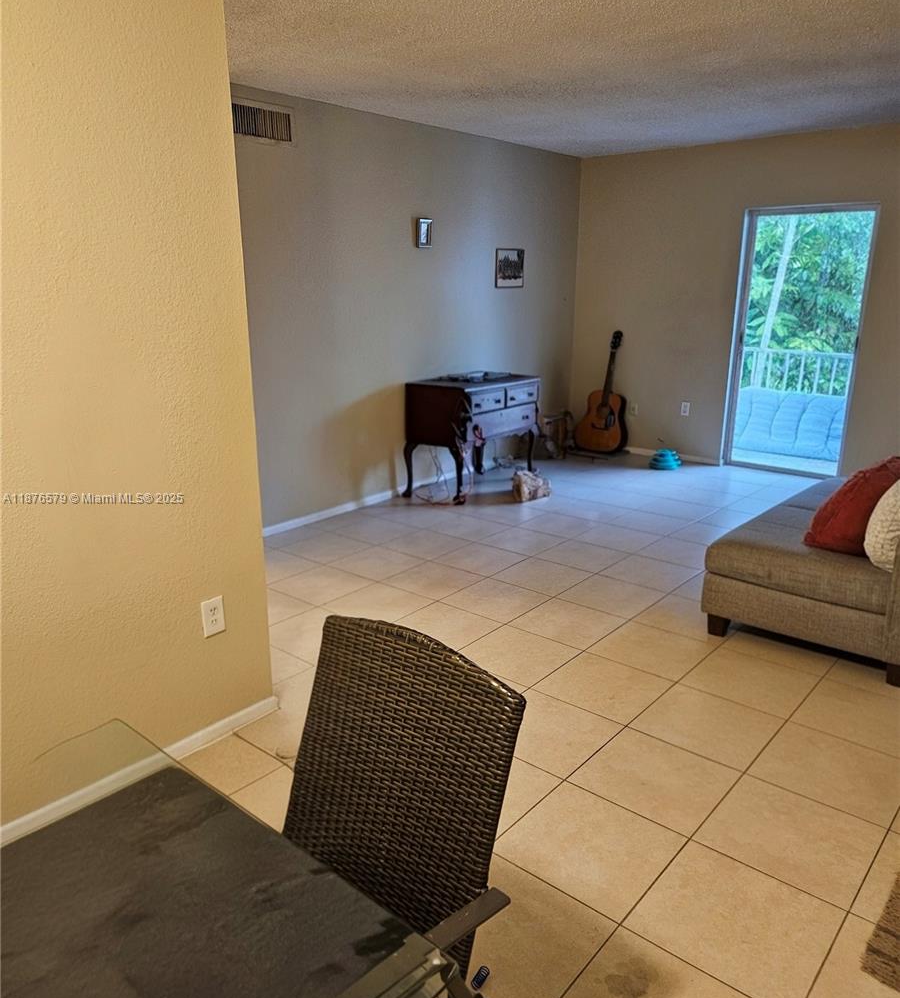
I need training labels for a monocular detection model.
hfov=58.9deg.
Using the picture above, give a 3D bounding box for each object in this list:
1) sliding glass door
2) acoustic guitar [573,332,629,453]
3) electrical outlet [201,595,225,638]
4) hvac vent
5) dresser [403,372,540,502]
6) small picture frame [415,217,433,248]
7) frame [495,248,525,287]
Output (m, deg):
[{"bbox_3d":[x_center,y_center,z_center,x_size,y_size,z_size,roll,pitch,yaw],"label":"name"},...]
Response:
[{"bbox_3d":[2.576,-1.140,5.943,0.920,1.980,0.090,13,20,38],"label":"sliding glass door"},{"bbox_3d":[1.342,-0.897,6.710,0.410,1.050,0.120,6,-5,38],"label":"acoustic guitar"},{"bbox_3d":[-0.753,0.377,2.551,0.009,0.120,0.076,13,20,38],"label":"electrical outlet"},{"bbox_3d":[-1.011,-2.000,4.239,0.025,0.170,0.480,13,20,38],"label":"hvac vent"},{"bbox_3d":[0.160,-0.456,5.712,0.490,0.780,0.860,13,20,38],"label":"dresser"},{"bbox_3d":[-0.163,-1.778,5.335,0.025,0.180,0.135,13,20,38],"label":"small picture frame"},{"bbox_3d":[0.474,-1.771,6.125,0.020,0.280,0.357,13,20,38],"label":"frame"}]

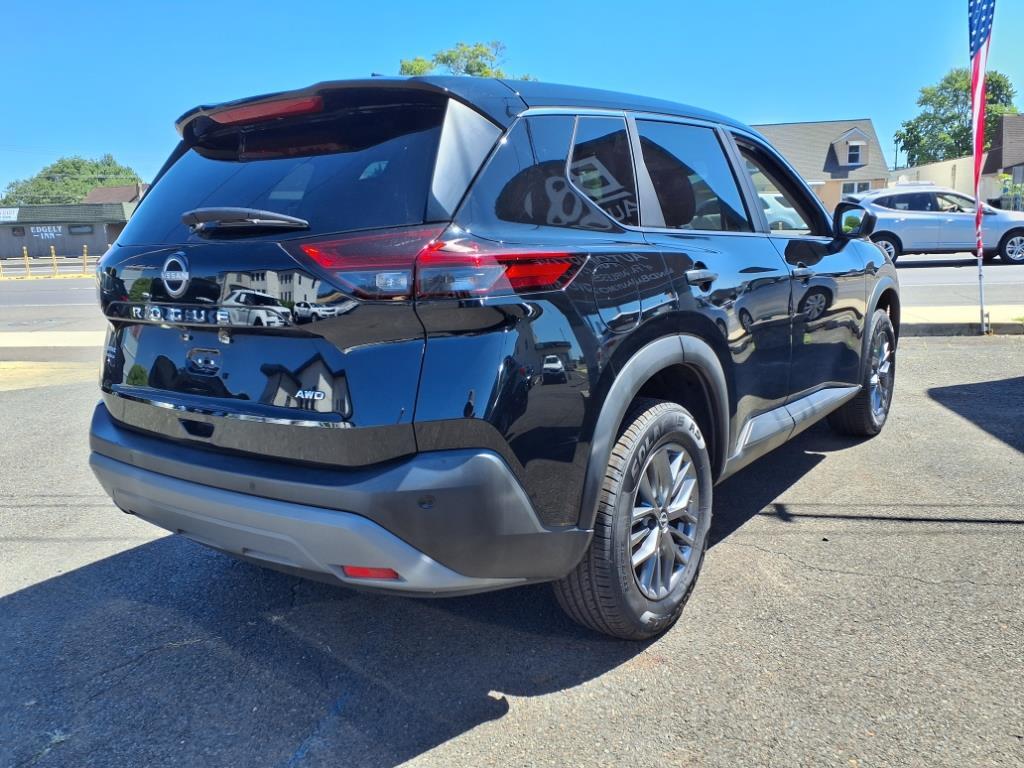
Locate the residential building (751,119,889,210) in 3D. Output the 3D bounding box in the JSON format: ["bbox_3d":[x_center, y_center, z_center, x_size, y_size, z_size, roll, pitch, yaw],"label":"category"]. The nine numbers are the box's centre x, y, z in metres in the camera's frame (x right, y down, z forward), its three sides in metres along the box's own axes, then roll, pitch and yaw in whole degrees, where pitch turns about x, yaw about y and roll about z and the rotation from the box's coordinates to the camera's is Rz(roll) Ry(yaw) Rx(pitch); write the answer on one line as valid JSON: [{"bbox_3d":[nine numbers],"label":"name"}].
[{"bbox_3d":[18.400,-13.300,52.500,9.500,7.300,8.200,-1,11,9],"label":"residential building"}]

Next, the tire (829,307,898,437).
[{"bbox_3d":[1.992,-0.077,4.546,0.235,0.725,0.725,5,13,36],"label":"tire"}]

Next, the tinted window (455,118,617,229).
[{"bbox_3d":[0.058,-0.523,1.959,0.580,0.330,0.060,-16,-1,-44],"label":"tinted window"}]

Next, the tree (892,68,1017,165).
[{"bbox_3d":[39.000,-20.760,70.000,10.800,13.400,10.800,3,12,27],"label":"tree"}]

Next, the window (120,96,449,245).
[{"bbox_3d":[-0.685,-0.567,2.188,1.320,0.410,0.120,5,-27,36],"label":"window"}]

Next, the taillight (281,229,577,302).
[{"bbox_3d":[-0.166,-0.286,1.888,0.540,0.175,0.480,5,13,36],"label":"taillight"}]

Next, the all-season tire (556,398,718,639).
[{"bbox_3d":[0.381,0.389,2.423,0.235,0.725,0.725,5,13,36],"label":"all-season tire"}]

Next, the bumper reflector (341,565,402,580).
[{"bbox_3d":[-0.318,0.425,1.808,0.150,0.030,0.025,2,11,24],"label":"bumper reflector"}]

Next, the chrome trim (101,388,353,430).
[{"bbox_3d":[-0.810,0.057,2.095,1.090,0.045,0.070,5,13,36],"label":"chrome trim"}]

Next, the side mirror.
[{"bbox_3d":[1.538,-0.732,3.574,0.190,0.160,0.140,5,13,36],"label":"side mirror"}]

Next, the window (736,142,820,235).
[{"bbox_3d":[1.102,-0.781,3.289,0.050,0.370,0.790,-15,1,38],"label":"window"}]

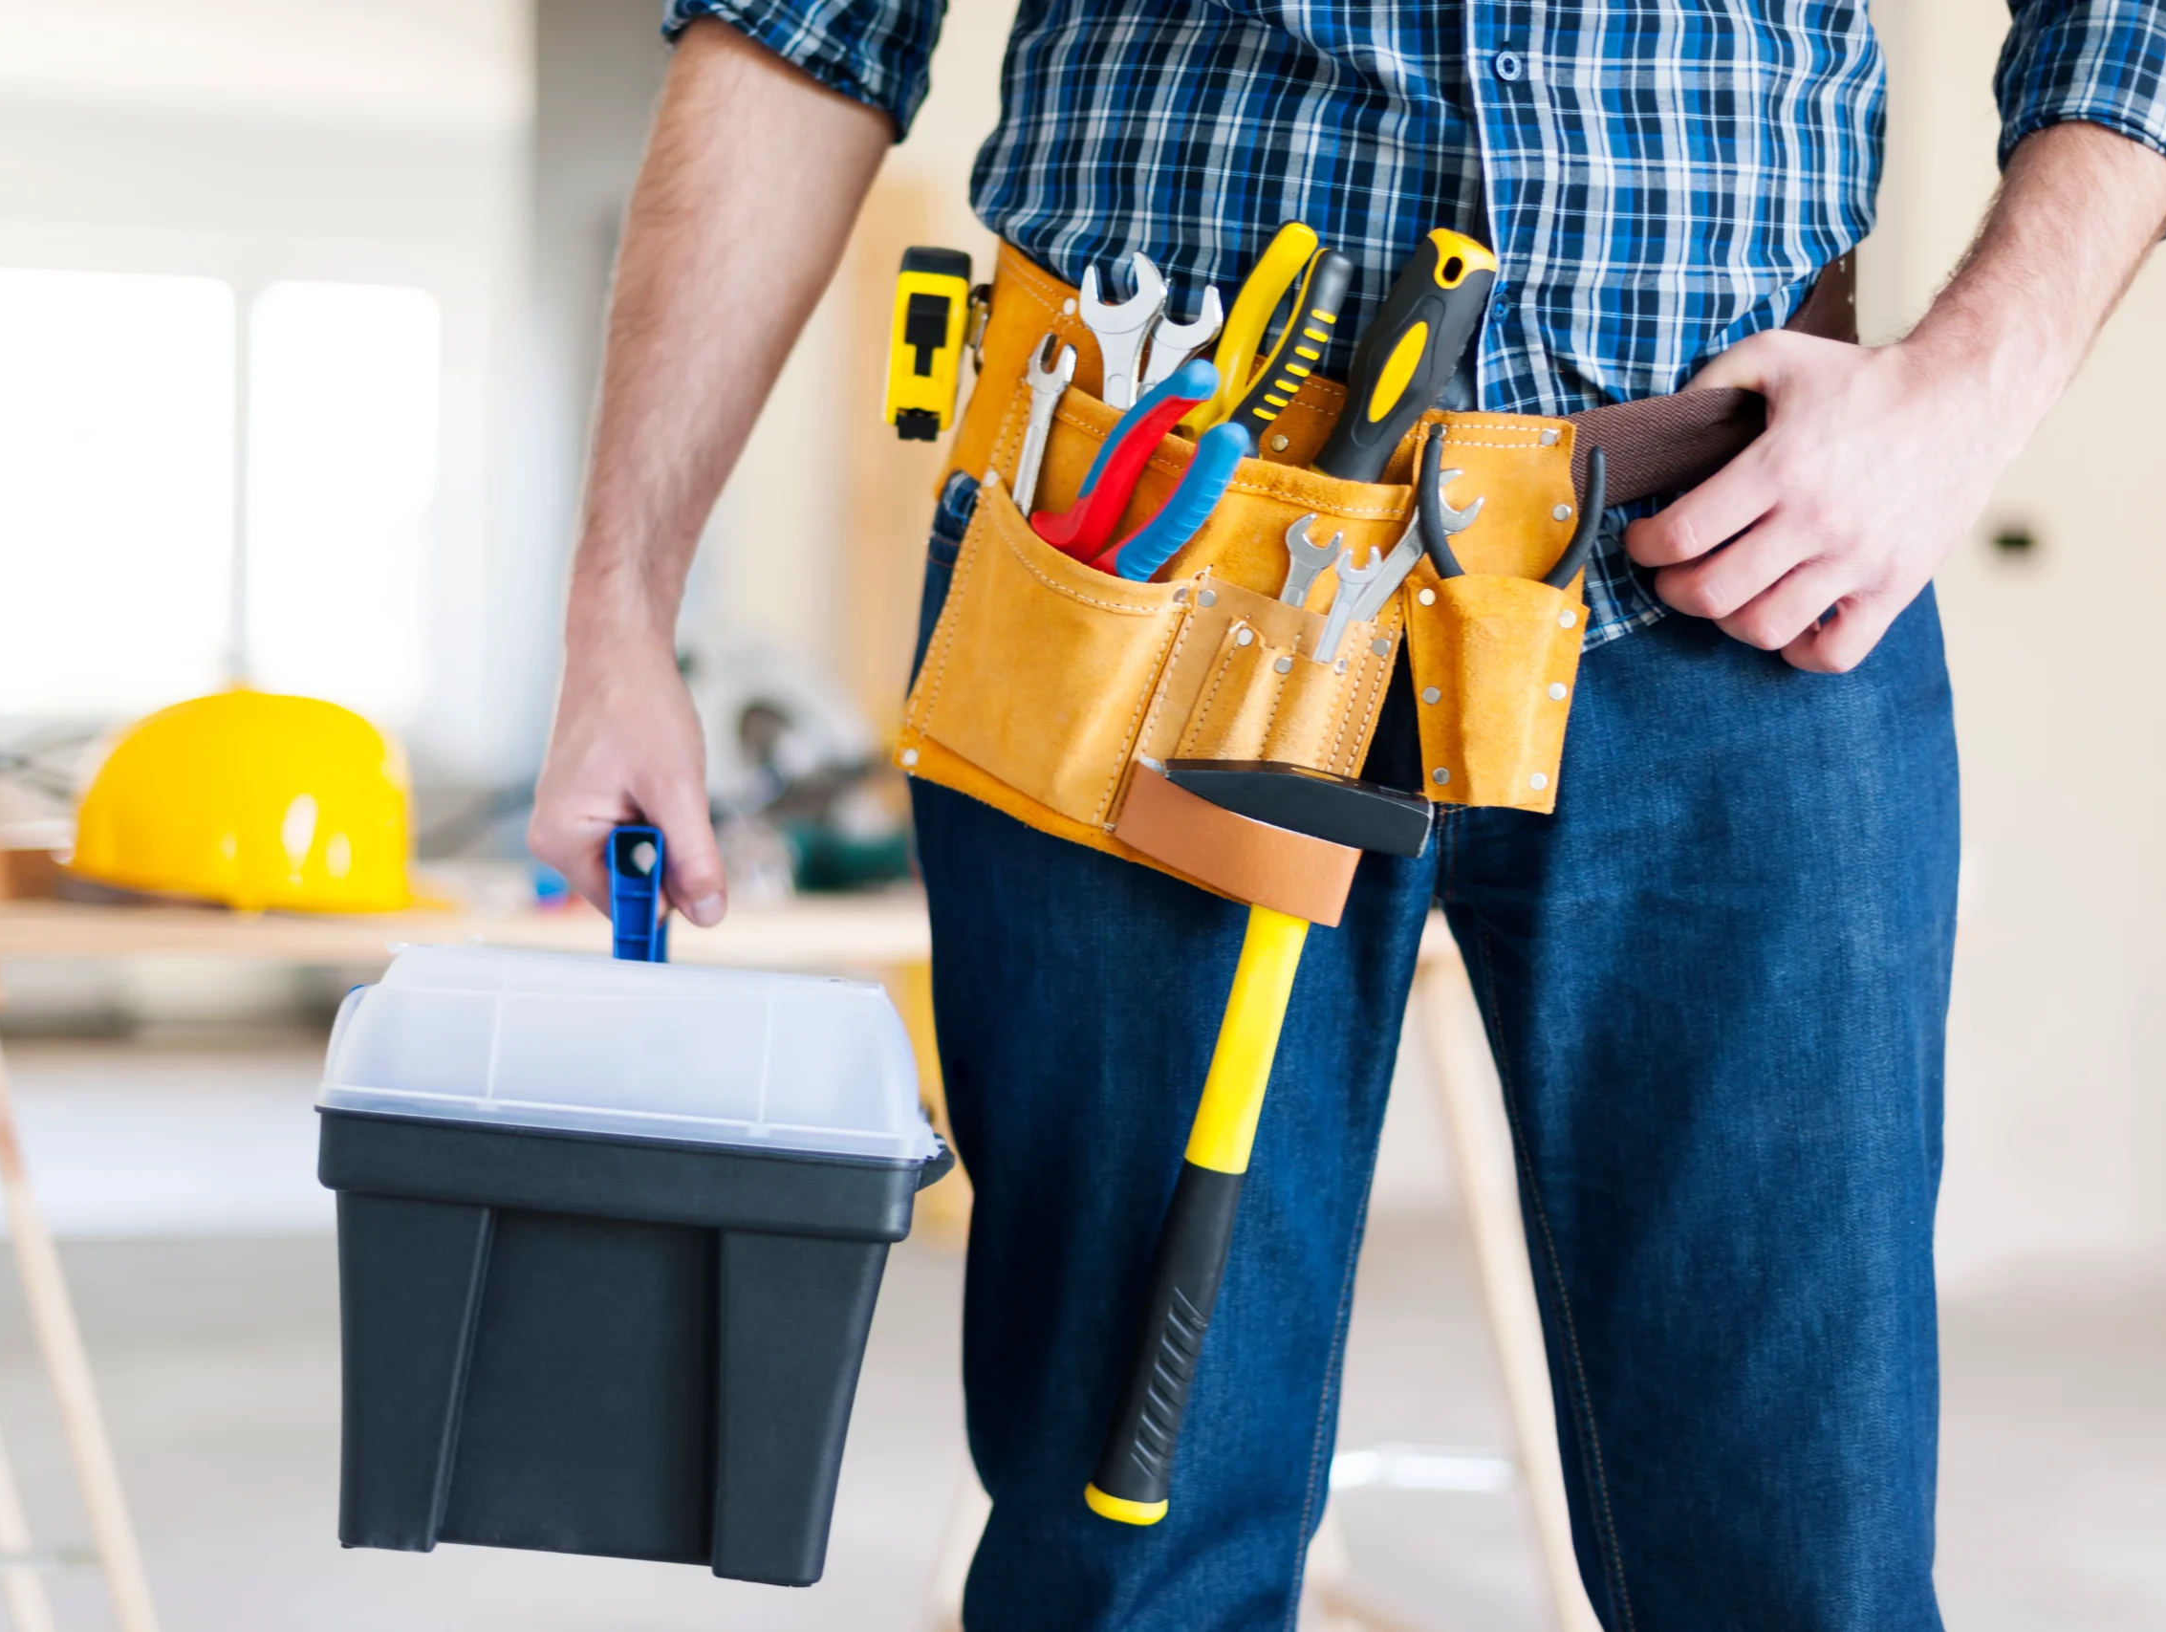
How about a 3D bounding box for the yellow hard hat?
[{"bbox_3d":[-0.602,-0.012,2.470,0.275,0.158,0.215,4,2,13],"label":"yellow hard hat"}]

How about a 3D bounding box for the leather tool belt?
[{"bbox_3d":[0.118,-0.098,1.380,0.385,0.265,0.290,0,2,-3],"label":"leather tool belt"}]

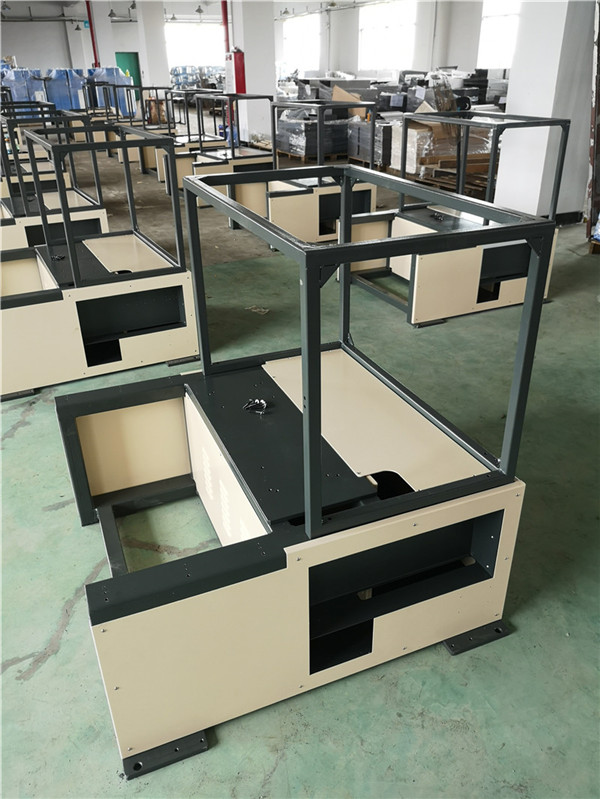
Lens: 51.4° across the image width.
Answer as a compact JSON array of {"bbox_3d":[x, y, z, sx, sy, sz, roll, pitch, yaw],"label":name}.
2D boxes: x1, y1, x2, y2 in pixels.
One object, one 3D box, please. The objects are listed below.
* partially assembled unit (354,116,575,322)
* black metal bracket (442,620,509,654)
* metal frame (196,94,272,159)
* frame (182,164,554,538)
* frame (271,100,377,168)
[{"bbox_3d":[1.032,-1.357,4.484,1.148,1.221,1.105,-13,30,-21],"label":"partially assembled unit"},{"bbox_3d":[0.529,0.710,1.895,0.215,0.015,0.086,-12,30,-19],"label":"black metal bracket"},{"bbox_3d":[-0.855,-3.585,8.188,0.597,0.695,1.027,-17,32,-27],"label":"metal frame"},{"bbox_3d":[0.102,-0.246,1.864,0.597,0.695,1.027,-12,30,-19],"label":"frame"},{"bbox_3d":[0.210,-2.613,6.319,0.597,0.695,1.027,-15,31,-24],"label":"frame"}]

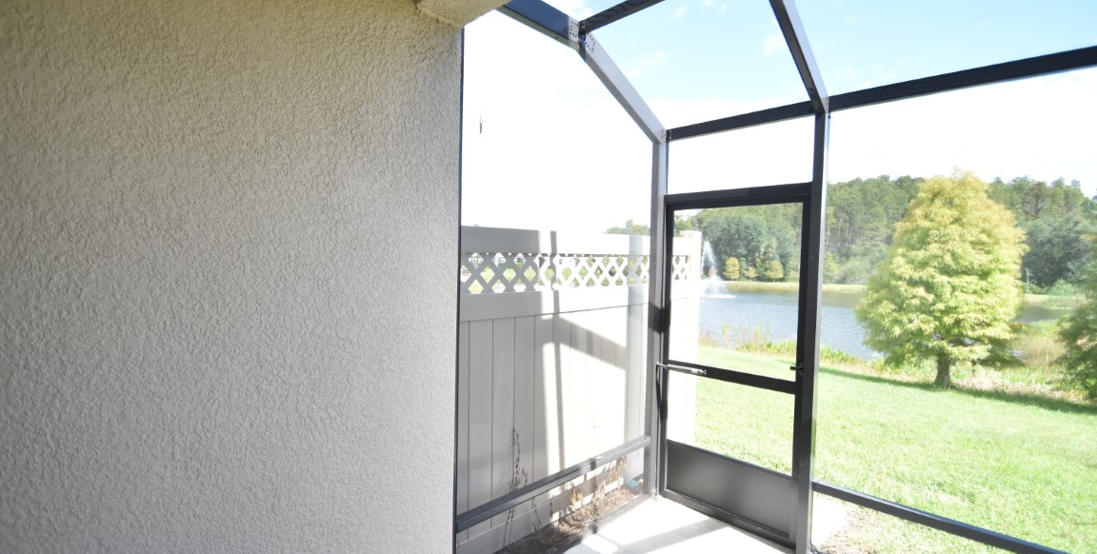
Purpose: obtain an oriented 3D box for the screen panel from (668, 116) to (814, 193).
[{"bbox_3d":[1.157,-0.733,2.859,0.906,0.379,0.030,2,2,44],"label":"screen panel"}]

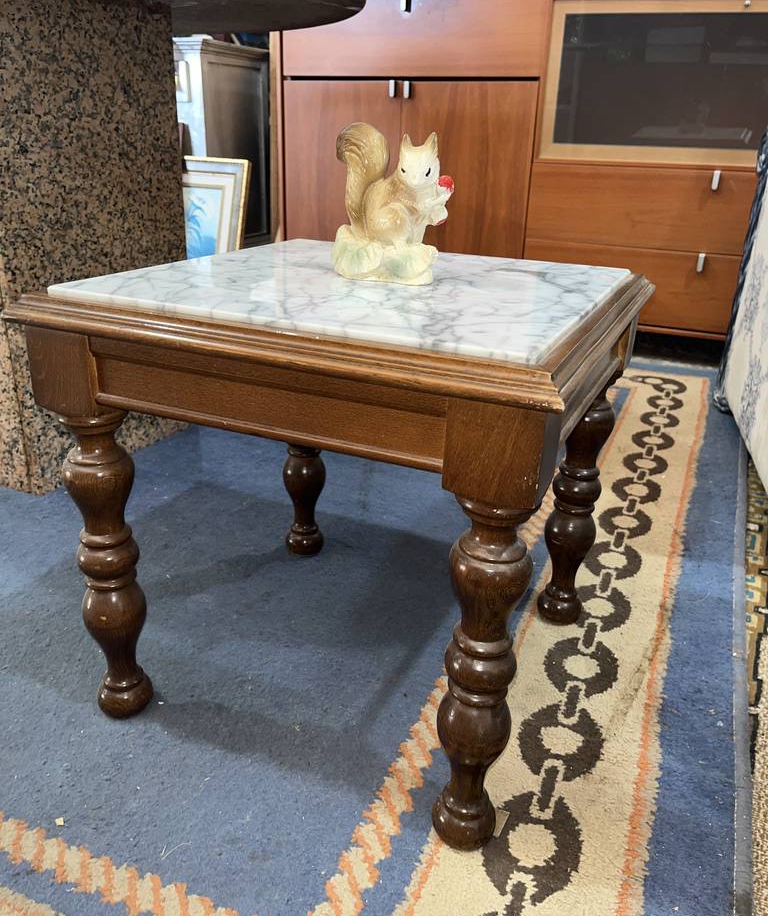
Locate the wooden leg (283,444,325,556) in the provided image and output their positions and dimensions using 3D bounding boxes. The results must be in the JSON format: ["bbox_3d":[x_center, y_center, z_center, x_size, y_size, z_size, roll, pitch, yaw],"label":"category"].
[{"bbox_3d":[-0.105,-0.019,1.020,0.059,0.335,0.059,12,25,22],"label":"wooden leg"}]

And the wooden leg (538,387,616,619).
[{"bbox_3d":[0.221,0.049,0.889,0.059,0.335,0.059,12,25,22],"label":"wooden leg"}]

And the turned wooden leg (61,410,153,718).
[{"bbox_3d":[-0.254,0.104,0.715,0.059,0.335,0.059,12,25,22],"label":"turned wooden leg"}]

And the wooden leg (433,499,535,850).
[{"bbox_3d":[0.072,0.172,0.584,0.059,0.335,0.059,12,25,22],"label":"wooden leg"}]

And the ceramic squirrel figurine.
[{"bbox_3d":[0.012,-0.229,0.694,0.106,0.130,0.060,14,25,25],"label":"ceramic squirrel figurine"}]

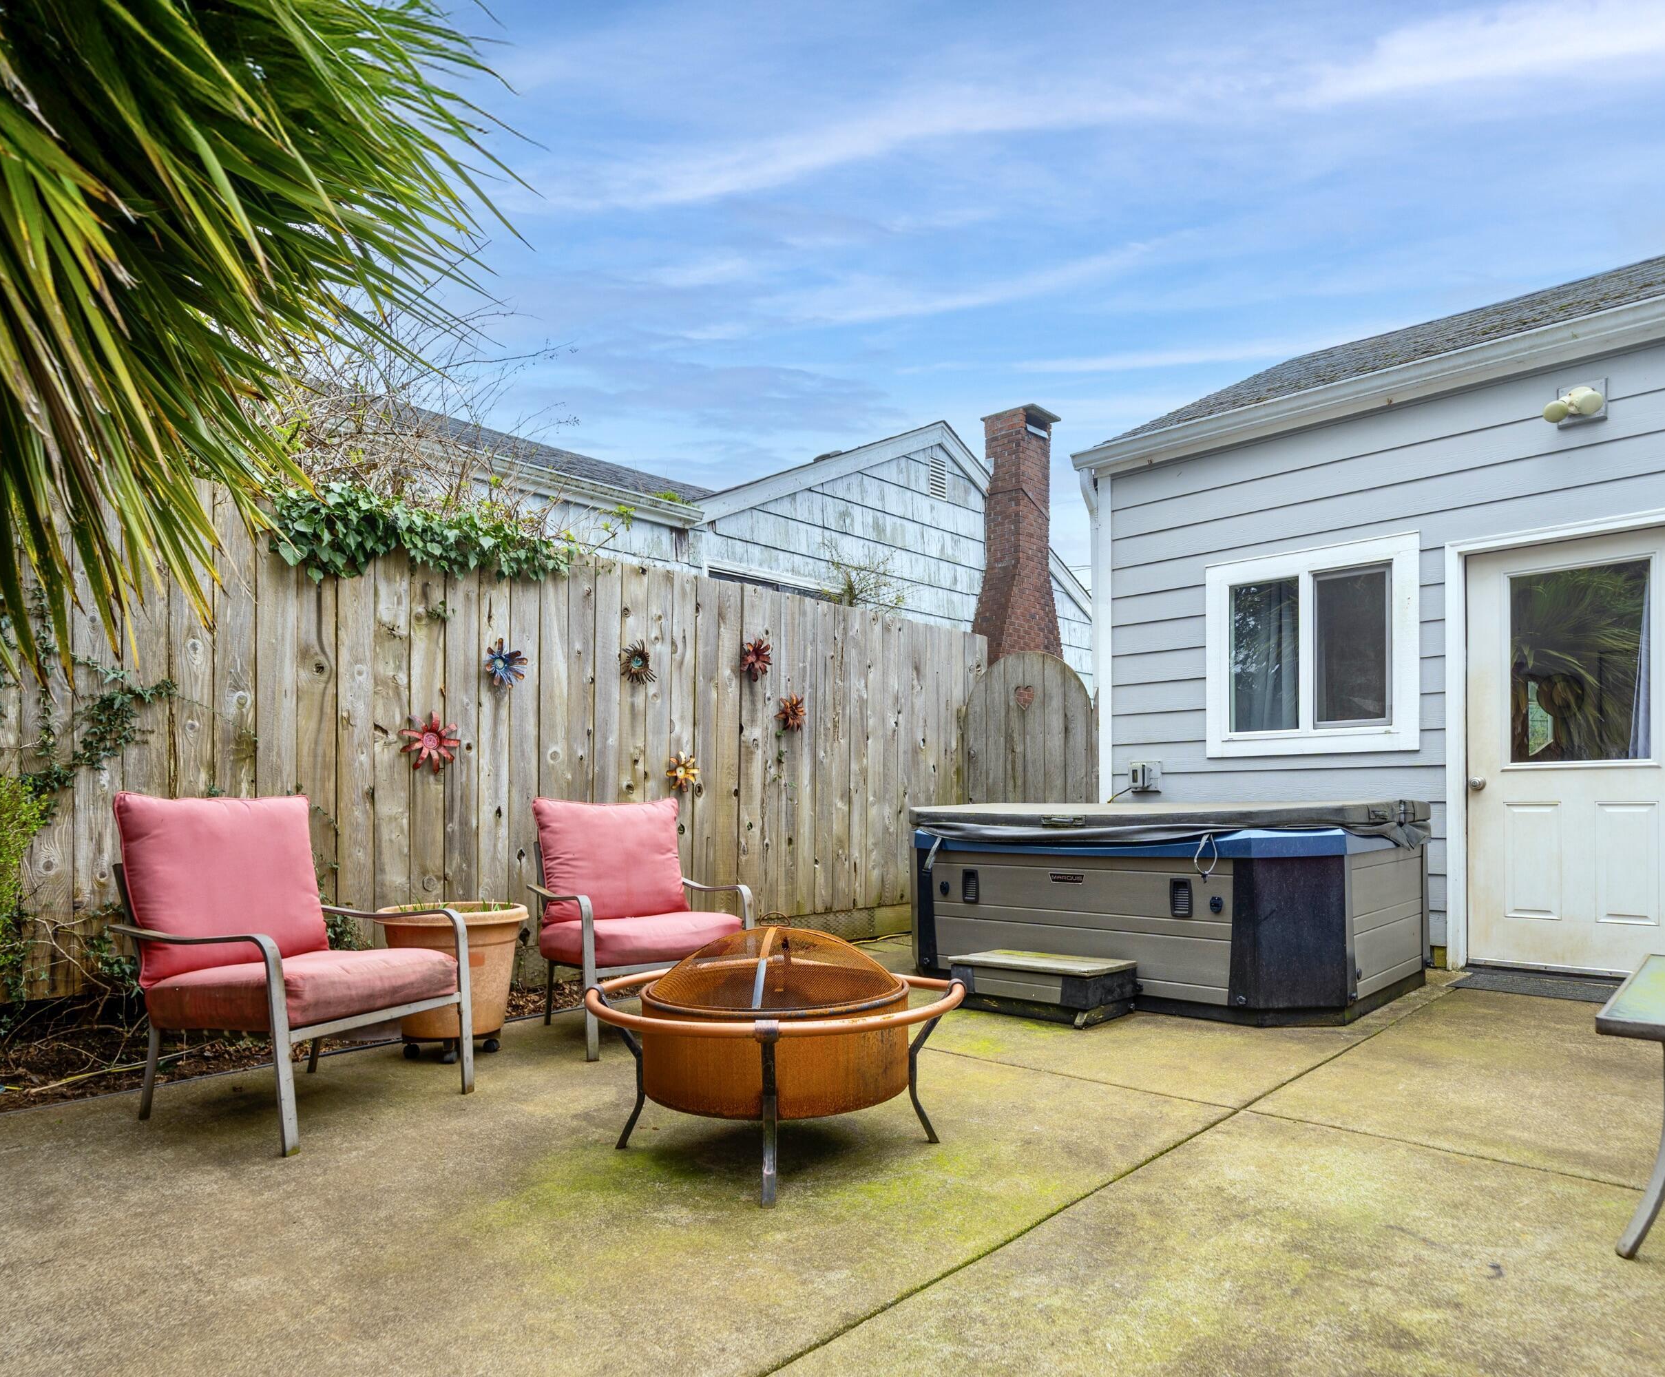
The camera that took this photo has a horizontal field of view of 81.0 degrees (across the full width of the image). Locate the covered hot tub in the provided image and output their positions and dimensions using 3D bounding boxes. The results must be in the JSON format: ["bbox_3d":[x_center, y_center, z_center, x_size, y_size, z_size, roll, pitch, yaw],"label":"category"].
[{"bbox_3d":[1.585,1.000,4.820,2.100,0.840,1.650,-4,-6,43],"label":"covered hot tub"}]

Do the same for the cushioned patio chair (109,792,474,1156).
[{"bbox_3d":[-1.501,0.730,2.734,0.750,0.870,0.620,-2,-5,24],"label":"cushioned patio chair"}]

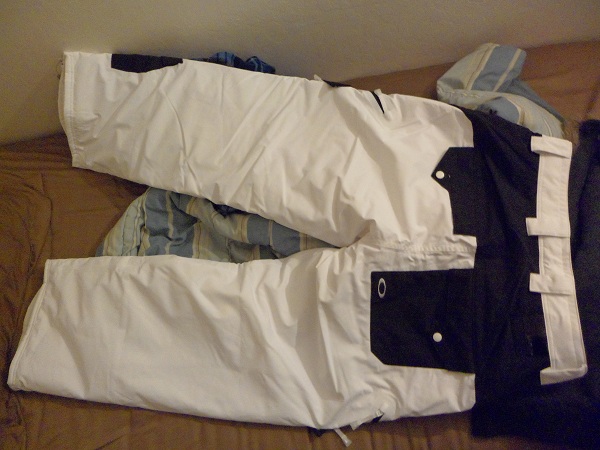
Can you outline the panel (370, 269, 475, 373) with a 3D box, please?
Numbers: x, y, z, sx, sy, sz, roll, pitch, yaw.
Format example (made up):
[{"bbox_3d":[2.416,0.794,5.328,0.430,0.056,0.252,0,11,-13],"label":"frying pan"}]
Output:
[{"bbox_3d":[0.221,0.172,0.845,0.188,0.022,0.185,1,78,2],"label":"panel"}]

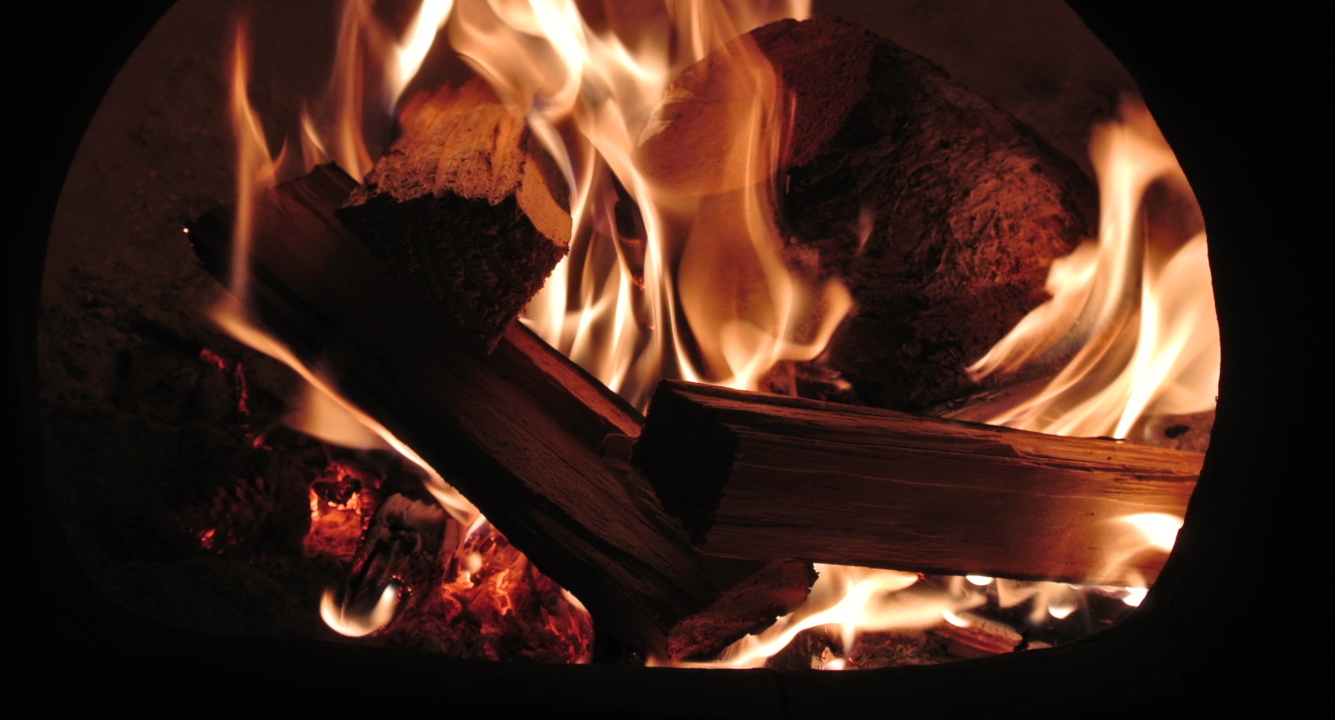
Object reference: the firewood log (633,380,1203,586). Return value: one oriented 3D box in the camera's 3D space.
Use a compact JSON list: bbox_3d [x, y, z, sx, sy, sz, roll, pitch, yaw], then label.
[{"bbox_3d":[0.128,0.056,1.256,0.315,0.051,0.054,7,19,-39],"label":"firewood log"}]

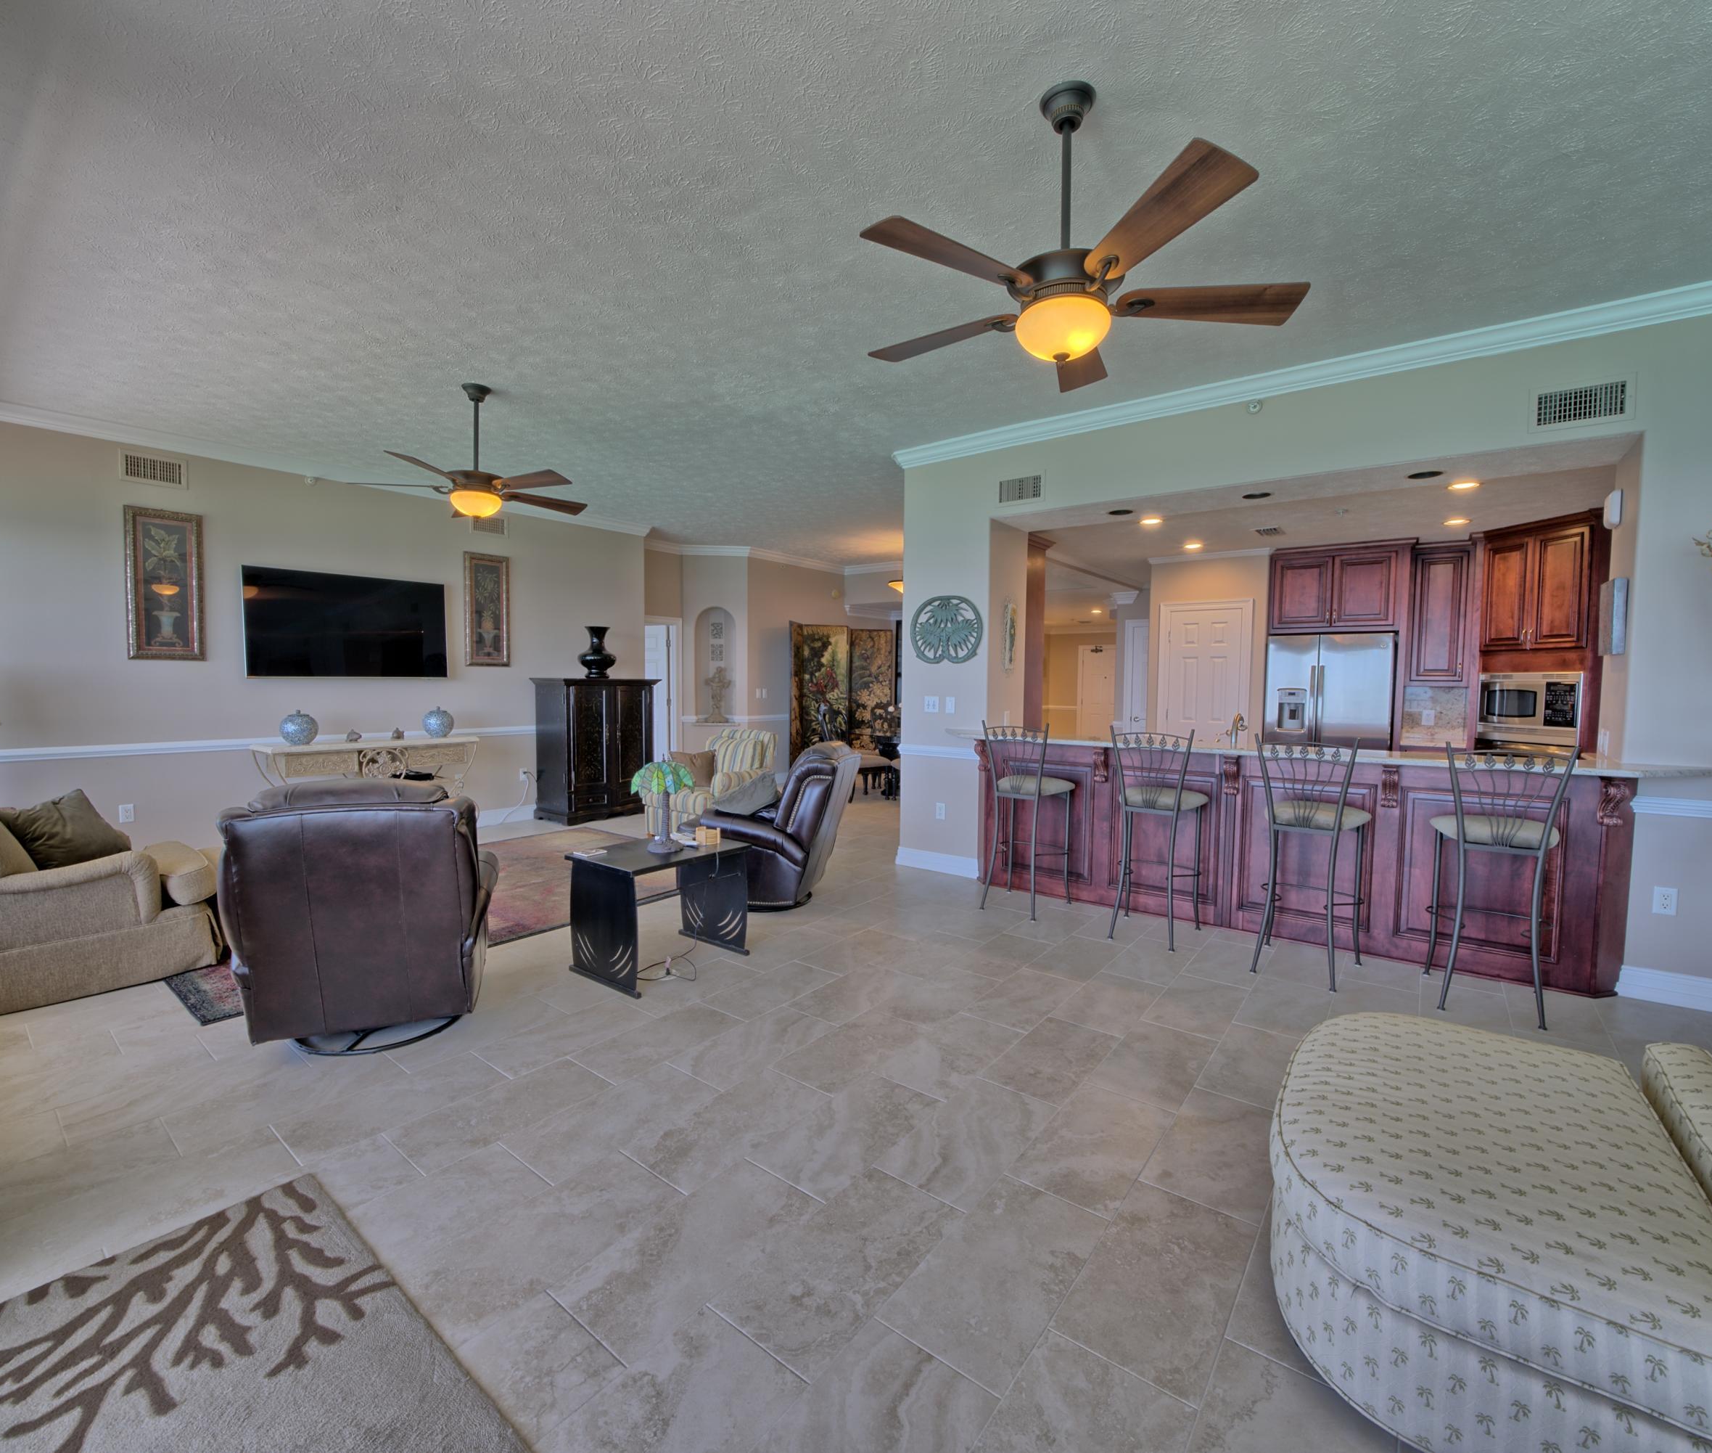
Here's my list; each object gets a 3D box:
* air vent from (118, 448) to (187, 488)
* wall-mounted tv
[{"bbox_3d":[-4.838,-1.771,5.013,0.020,0.204,0.333,4,5,41],"label":"air vent"},{"bbox_3d":[-4.174,-0.820,6.029,0.060,0.836,1.424,3,4,39],"label":"wall-mounted tv"}]

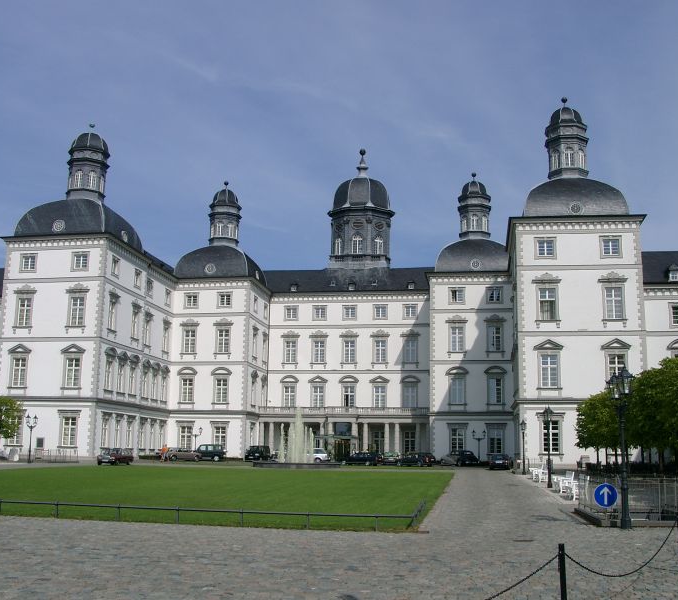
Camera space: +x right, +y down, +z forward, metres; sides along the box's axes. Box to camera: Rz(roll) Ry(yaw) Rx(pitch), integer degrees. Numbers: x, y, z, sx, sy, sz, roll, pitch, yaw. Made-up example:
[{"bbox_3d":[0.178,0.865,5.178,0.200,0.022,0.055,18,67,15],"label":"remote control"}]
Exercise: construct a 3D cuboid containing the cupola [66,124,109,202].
[{"bbox_3d":[-28.587,-15.526,89.909,4.350,9.368,4.350,-1,-11,9],"label":"cupola"}]

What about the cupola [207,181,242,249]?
[{"bbox_3d":[-15.227,-11.584,105.804,4.350,8.900,4.350,-1,-12,8],"label":"cupola"}]

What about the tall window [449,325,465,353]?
[{"bbox_3d":[14.406,4.705,95.411,1.791,3.304,0.300,-1,-11,9],"label":"tall window"}]

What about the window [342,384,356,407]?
[{"bbox_3d":[1.287,12.545,102.689,1.887,2.992,0.300,-1,-11,9],"label":"window"}]

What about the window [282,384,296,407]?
[{"bbox_3d":[-6.854,13.197,108.253,1.807,2.958,0.300,-1,-11,9],"label":"window"}]

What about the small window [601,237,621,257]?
[{"bbox_3d":[25.210,-4.880,72.697,1.684,1.827,0.300,-1,-11,9],"label":"small window"}]

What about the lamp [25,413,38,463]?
[{"bbox_3d":[-26.870,12.135,68.753,1.109,4.255,0.500,-1,-11,9],"label":"lamp"}]

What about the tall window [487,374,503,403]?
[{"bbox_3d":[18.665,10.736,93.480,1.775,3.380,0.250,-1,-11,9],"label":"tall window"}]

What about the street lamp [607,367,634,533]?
[{"bbox_3d":[7.130,3.698,19.863,0.460,4.020,1.300,-1,-11,9],"label":"street lamp"}]

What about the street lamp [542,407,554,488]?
[{"bbox_3d":[9.967,6.996,37.500,0.550,3.900,0.550,-1,-11,9],"label":"street lamp"}]

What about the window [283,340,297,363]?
[{"bbox_3d":[-6.450,6.975,105.804,1.730,3.039,0.300,-1,-12,8],"label":"window"}]

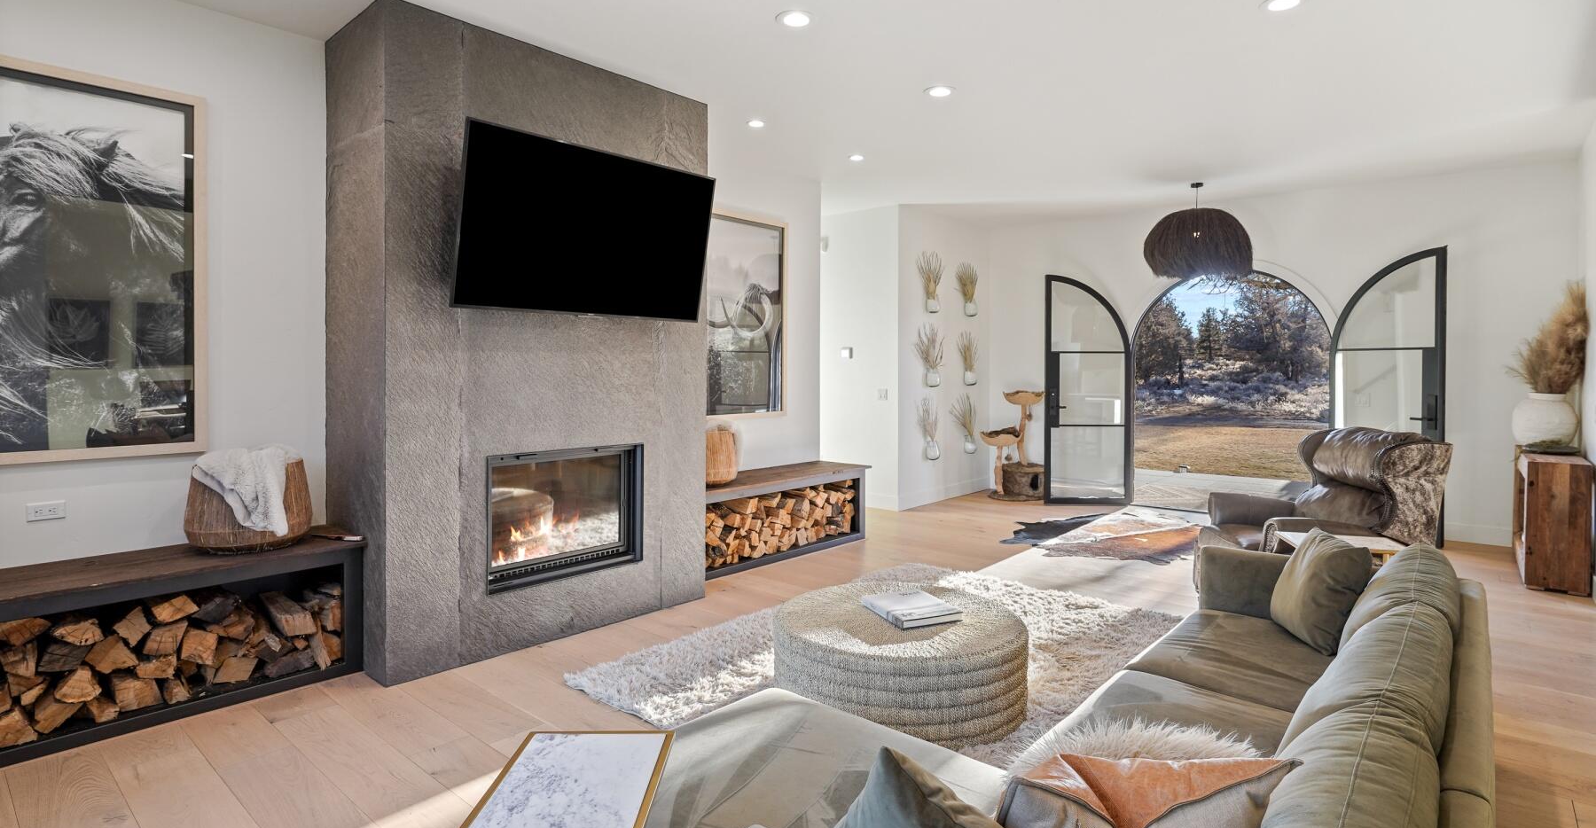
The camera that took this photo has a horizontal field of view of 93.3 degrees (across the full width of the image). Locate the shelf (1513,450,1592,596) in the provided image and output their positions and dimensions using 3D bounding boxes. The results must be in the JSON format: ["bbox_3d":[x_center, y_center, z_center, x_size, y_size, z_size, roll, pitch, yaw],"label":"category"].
[{"bbox_3d":[5.220,0.693,5.225,0.290,0.820,1.260,2,3,42],"label":"shelf"}]

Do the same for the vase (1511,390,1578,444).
[{"bbox_3d":[5.500,0.060,5.556,0.345,0.405,0.345,2,3,42],"label":"vase"}]

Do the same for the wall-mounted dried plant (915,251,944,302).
[{"bbox_3d":[1.346,-1.404,7.710,0.180,0.540,0.290,1,2,42],"label":"wall-mounted dried plant"}]

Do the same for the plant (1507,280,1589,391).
[{"bbox_3d":[5.460,-0.556,5.468,0.400,0.830,0.440,2,3,42],"label":"plant"}]

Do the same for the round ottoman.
[{"bbox_3d":[0.428,1.025,3.220,1.060,0.355,1.060,0,2,0],"label":"round ottoman"}]

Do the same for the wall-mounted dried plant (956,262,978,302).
[{"bbox_3d":[1.859,-1.457,8.290,0.160,0.460,0.250,1,2,42],"label":"wall-mounted dried plant"}]

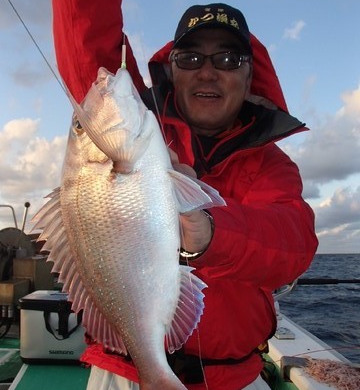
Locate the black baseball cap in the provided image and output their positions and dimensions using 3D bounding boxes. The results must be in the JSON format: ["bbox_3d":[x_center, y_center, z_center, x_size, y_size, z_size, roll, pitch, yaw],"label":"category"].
[{"bbox_3d":[0.073,-0.357,0.852,0.175,0.140,0.260,0,3,8],"label":"black baseball cap"}]

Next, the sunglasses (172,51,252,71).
[{"bbox_3d":[0.072,-0.268,0.847,0.148,0.045,0.145,0,3,8],"label":"sunglasses"}]

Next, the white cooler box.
[{"bbox_3d":[-0.536,0.625,1.885,0.380,0.280,0.280,2,-9,-8],"label":"white cooler box"}]

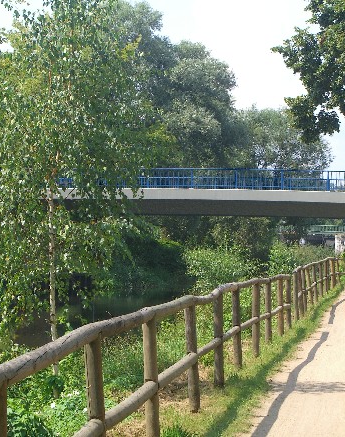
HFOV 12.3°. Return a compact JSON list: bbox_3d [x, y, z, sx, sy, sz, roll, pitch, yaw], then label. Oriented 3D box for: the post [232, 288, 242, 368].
[{"bbox_3d":[0.846,1.446,20.796,0.100,1.040,0.100,-2,-1,0],"label":"post"}]

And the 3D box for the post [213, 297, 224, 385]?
[{"bbox_3d":[0.530,1.379,18.084,0.108,1.040,0.108,-1,-1,0],"label":"post"}]

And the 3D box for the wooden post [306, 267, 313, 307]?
[{"bbox_3d":[3.522,1.753,41.079,0.100,1.040,0.100,-6,-1,0],"label":"wooden post"}]

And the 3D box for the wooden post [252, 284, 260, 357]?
[{"bbox_3d":[1.200,1.460,22.790,0.100,1.040,0.100,0,-1,0],"label":"wooden post"}]

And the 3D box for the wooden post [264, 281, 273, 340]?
[{"bbox_3d":[1.590,1.532,26.500,0.105,1.000,0.105,-1,-1,0],"label":"wooden post"}]

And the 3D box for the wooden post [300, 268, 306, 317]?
[{"bbox_3d":[2.836,1.614,34.900,0.105,1.000,0.105,-4,-1,0],"label":"wooden post"}]

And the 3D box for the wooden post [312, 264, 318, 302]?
[{"bbox_3d":[3.879,1.779,43.438,0.100,1.040,0.100,-4,-1,0],"label":"wooden post"}]

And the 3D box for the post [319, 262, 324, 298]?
[{"bbox_3d":[4.494,1.852,48.363,0.100,1.040,0.100,-2,-1,0],"label":"post"}]

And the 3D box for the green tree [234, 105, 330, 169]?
[{"bbox_3d":[7.980,-2.732,115.000,7.000,10.800,7.000,0,-1,0],"label":"green tree"}]

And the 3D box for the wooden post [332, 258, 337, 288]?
[{"bbox_3d":[5.622,1.943,56.016,0.115,1.040,0.115,-2,-1,0],"label":"wooden post"}]

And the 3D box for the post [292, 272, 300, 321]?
[{"bbox_3d":[2.616,1.648,33.800,0.105,1.000,0.105,-5,-1,0],"label":"post"}]

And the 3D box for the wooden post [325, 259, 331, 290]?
[{"bbox_3d":[4.893,1.821,50.500,0.110,1.030,0.110,-4,-1,0],"label":"wooden post"}]

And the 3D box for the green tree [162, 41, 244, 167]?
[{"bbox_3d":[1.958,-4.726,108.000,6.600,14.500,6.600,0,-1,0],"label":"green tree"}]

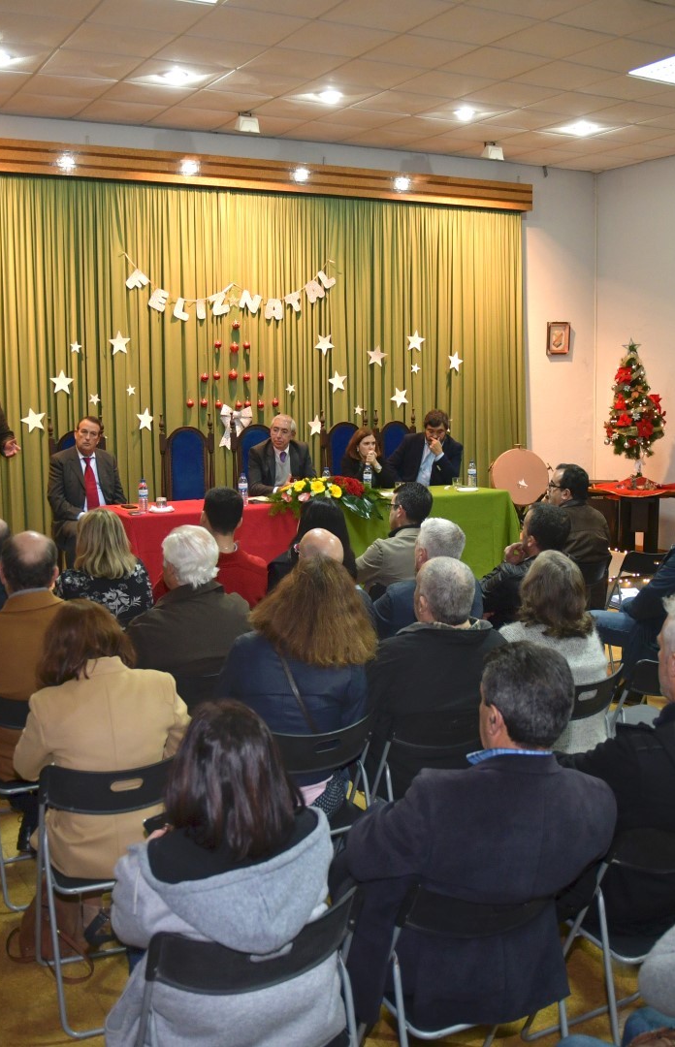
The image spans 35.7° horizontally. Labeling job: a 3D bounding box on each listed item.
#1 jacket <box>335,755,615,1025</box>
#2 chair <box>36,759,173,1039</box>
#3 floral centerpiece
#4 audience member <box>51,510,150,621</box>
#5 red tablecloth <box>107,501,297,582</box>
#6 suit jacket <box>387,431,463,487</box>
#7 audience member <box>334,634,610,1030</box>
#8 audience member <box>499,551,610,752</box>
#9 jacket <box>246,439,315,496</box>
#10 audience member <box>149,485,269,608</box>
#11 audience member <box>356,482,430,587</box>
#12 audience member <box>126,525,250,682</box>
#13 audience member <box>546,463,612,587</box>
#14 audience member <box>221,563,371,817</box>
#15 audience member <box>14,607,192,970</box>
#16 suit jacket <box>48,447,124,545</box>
[{"bbox_3d":[0.310,0.781,2.359,0.590,0.640,0.440,-3,9,-17],"label":"jacket"},{"bbox_3d":[-0.667,1.005,3.135,0.460,0.780,0.460,-6,10,-29],"label":"chair"},{"bbox_3d":[-0.030,-0.211,6.861,0.750,0.270,0.420,-5,9,-28],"label":"floral centerpiece"},{"bbox_3d":[-1.104,0.516,4.990,0.490,1.210,0.760,-6,10,-29],"label":"audience member"},{"bbox_3d":[-0.784,0.229,6.768,1.380,0.700,0.740,-5,9,-28],"label":"red tablecloth"},{"bbox_3d":[0.716,-0.354,8.393,0.550,0.645,0.430,-4,9,-21],"label":"suit jacket"},{"bbox_3d":[0.214,0.829,2.482,0.620,1.270,0.850,-4,9,-22],"label":"audience member"},{"bbox_3d":[0.653,0.663,3.744,0.480,1.250,0.800,-5,10,-26],"label":"audience member"},{"bbox_3d":[-0.392,-0.291,7.650,0.540,0.630,0.420,-3,9,-18],"label":"jacket"},{"bbox_3d":[-0.597,0.444,5.193,0.520,1.270,0.800,-4,10,-22],"label":"audience member"},{"bbox_3d":[0.250,0.420,5.555,0.530,1.312,0.780,-7,11,-37],"label":"audience member"},{"bbox_3d":[-0.641,0.633,4.173,0.530,1.306,0.780,-4,10,-27],"label":"audience member"},{"bbox_3d":[1.269,0.278,6.464,0.520,1.318,0.780,-6,10,-33],"label":"audience member"},{"bbox_3d":[-0.142,0.703,3.412,0.520,1.260,0.800,-4,9,-25],"label":"audience member"},{"bbox_3d":[-0.744,0.810,3.151,0.520,1.261,0.760,-4,10,-26],"label":"audience member"},{"bbox_3d":[-1.665,-0.180,7.099,0.550,0.660,0.380,-4,9,-24],"label":"suit jacket"}]

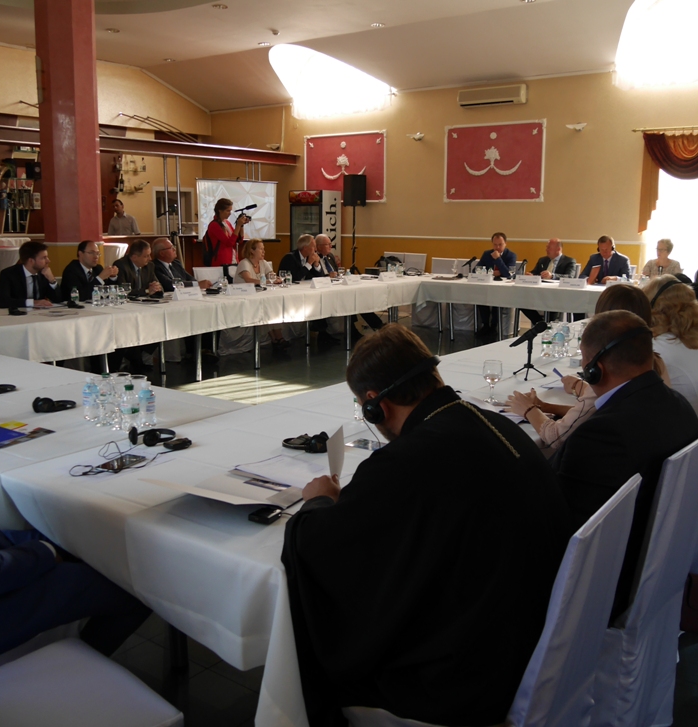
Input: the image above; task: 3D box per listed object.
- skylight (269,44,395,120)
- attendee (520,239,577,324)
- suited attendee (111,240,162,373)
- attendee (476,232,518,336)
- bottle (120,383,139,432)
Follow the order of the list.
[{"bbox_3d":[-0.555,-4.108,11.473,1.937,0.756,1.512,8,13,36],"label":"skylight"},{"bbox_3d":[2.489,-0.939,9.718,0.580,1.219,0.780,7,13,33],"label":"attendee"},{"bbox_3d":[-2.033,-0.560,7.601,0.720,1.228,0.520,9,14,37],"label":"suited attendee"},{"bbox_3d":[1.962,-1.079,10.573,0.560,1.335,0.800,8,13,36],"label":"attendee"},{"bbox_3d":[-0.825,0.168,2.945,0.071,0.178,0.071,8,13,36],"label":"bottle"}]

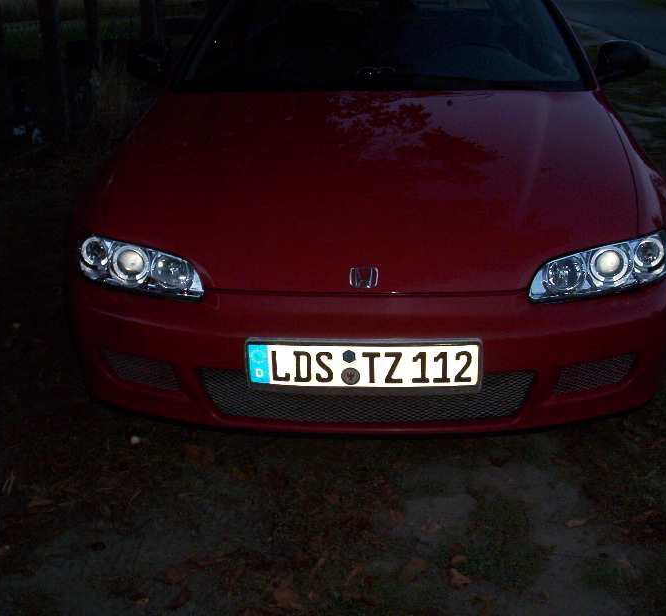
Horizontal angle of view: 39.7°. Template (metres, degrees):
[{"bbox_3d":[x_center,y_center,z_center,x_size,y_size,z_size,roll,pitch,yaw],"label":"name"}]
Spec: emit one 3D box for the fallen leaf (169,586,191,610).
[{"bbox_3d":[-0.314,0.597,1.894,0.030,0.018,0.073,9,23,23],"label":"fallen leaf"}]

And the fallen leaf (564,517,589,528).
[{"bbox_3d":[0.563,0.495,2.127,0.064,0.018,0.021,-11,23,-24],"label":"fallen leaf"}]

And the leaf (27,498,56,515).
[{"bbox_3d":[-0.703,0.478,2.213,0.065,0.018,0.053,-13,24,-29],"label":"leaf"}]

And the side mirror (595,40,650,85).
[{"bbox_3d":[1.022,-0.876,3.272,0.190,0.145,0.125,0,22,5],"label":"side mirror"}]

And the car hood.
[{"bbox_3d":[0.109,-0.360,2.539,1.400,0.330,1.030,0,22,5],"label":"car hood"}]

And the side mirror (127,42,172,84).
[{"bbox_3d":[-0.644,-0.878,3.308,0.180,0.140,0.120,1,21,4],"label":"side mirror"}]

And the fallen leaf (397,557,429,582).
[{"bbox_3d":[0.170,0.560,1.971,0.041,0.018,0.094,12,25,30],"label":"fallen leaf"}]

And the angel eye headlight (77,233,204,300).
[{"bbox_3d":[-0.478,-0.115,2.255,0.385,0.125,0.280,0,22,5],"label":"angel eye headlight"}]

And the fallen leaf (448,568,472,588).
[{"bbox_3d":[0.269,0.570,1.943,0.046,0.018,0.065,-16,26,-35],"label":"fallen leaf"}]

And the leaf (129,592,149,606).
[{"bbox_3d":[-0.422,0.623,1.994,0.048,0.015,0.036,0,22,5],"label":"leaf"}]

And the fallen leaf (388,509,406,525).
[{"bbox_3d":[0.156,0.503,2.260,0.035,0.015,0.068,-13,25,-28],"label":"fallen leaf"}]

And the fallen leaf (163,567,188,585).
[{"bbox_3d":[-0.338,0.571,1.962,0.038,0.018,0.056,-13,24,-29],"label":"fallen leaf"}]

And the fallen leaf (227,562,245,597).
[{"bbox_3d":[-0.215,0.595,2.052,0.035,0.015,0.100,4,22,12],"label":"fallen leaf"}]

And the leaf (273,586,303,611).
[{"bbox_3d":[-0.099,0.618,1.987,0.062,0.018,0.068,0,22,5],"label":"leaf"}]

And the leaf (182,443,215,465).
[{"bbox_3d":[-0.374,0.397,2.553,0.088,0.020,0.080,0,22,5],"label":"leaf"}]

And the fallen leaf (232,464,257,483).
[{"bbox_3d":[-0.225,0.420,2.346,0.052,0.018,0.085,-19,27,-38],"label":"fallen leaf"}]

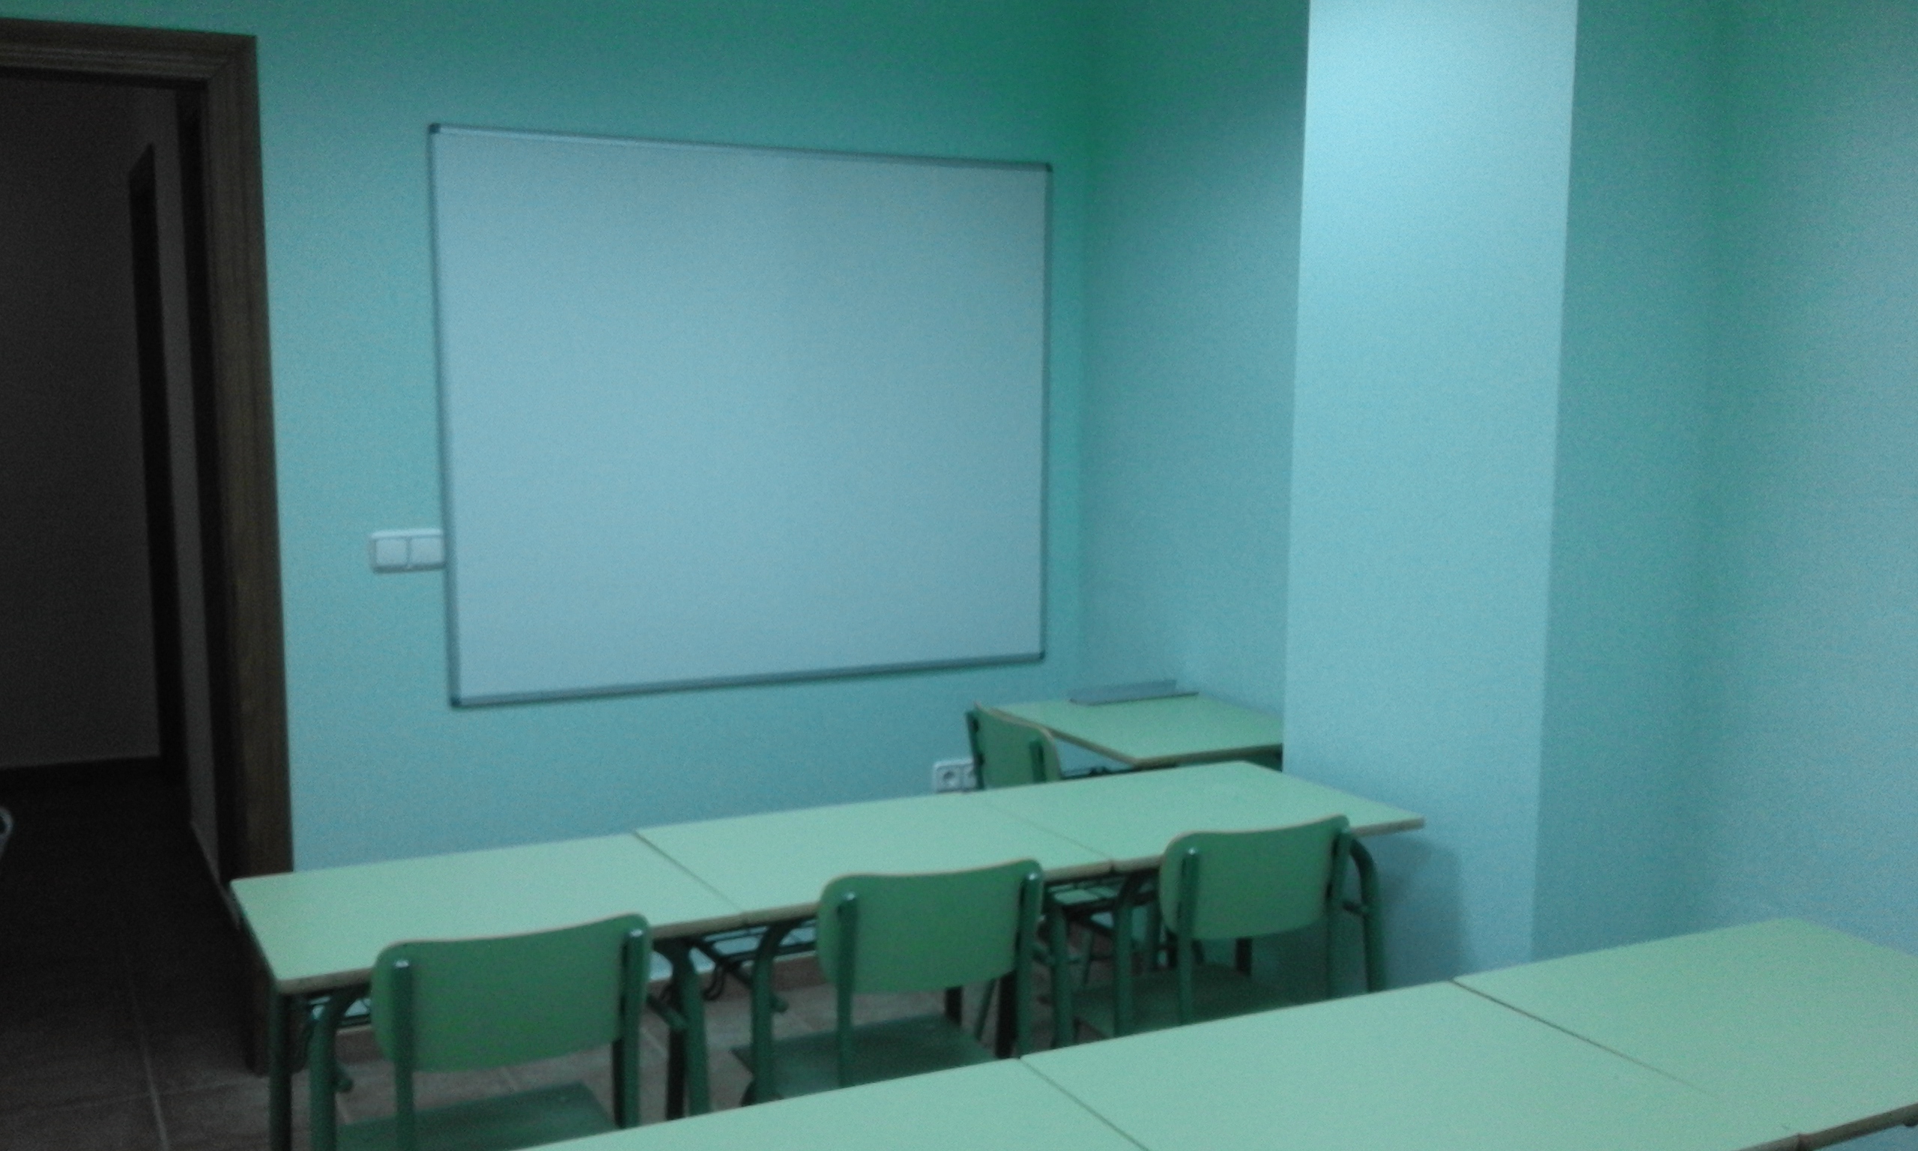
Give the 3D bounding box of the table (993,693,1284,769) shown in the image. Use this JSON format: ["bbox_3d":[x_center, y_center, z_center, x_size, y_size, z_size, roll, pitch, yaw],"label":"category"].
[{"bbox_3d":[0.438,0.694,3.463,0.510,0.770,0.585,-3,7,-24],"label":"table"}]

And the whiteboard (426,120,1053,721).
[{"bbox_3d":[-0.442,-0.368,3.774,1.477,1.254,0.025,-3,7,-24],"label":"whiteboard"}]

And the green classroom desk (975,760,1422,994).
[{"bbox_3d":[0.398,0.775,2.827,0.600,0.755,0.485,-3,7,-24],"label":"green classroom desk"}]

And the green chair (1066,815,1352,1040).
[{"bbox_3d":[0.364,0.770,2.625,0.380,0.810,0.480,-3,7,-25],"label":"green chair"}]

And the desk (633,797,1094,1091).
[{"bbox_3d":[-0.143,0.802,2.572,0.600,0.755,0.485,-3,7,-24],"label":"desk"}]

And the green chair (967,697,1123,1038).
[{"bbox_3d":[0.289,0.682,3.388,0.480,0.810,0.385,-3,7,-24],"label":"green chair"}]

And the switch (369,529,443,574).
[{"bbox_3d":[-1.191,-0.053,3.472,0.157,0.086,0.015,-3,7,-24],"label":"switch"}]

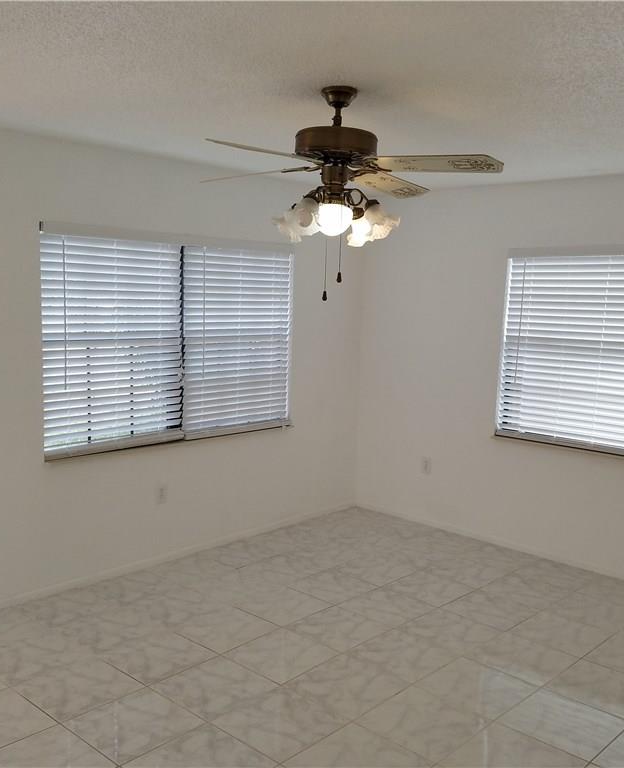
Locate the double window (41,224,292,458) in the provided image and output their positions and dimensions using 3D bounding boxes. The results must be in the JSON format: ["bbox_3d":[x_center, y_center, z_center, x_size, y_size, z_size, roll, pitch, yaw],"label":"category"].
[{"bbox_3d":[-0.800,-0.277,4.784,0.100,1.280,1.905,8,9,42],"label":"double window"}]

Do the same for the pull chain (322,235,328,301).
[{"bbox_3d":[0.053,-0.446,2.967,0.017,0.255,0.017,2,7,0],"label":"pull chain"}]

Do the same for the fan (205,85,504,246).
[{"bbox_3d":[0.098,-0.812,2.904,1.270,0.575,1.270,6,8,33],"label":"fan"}]

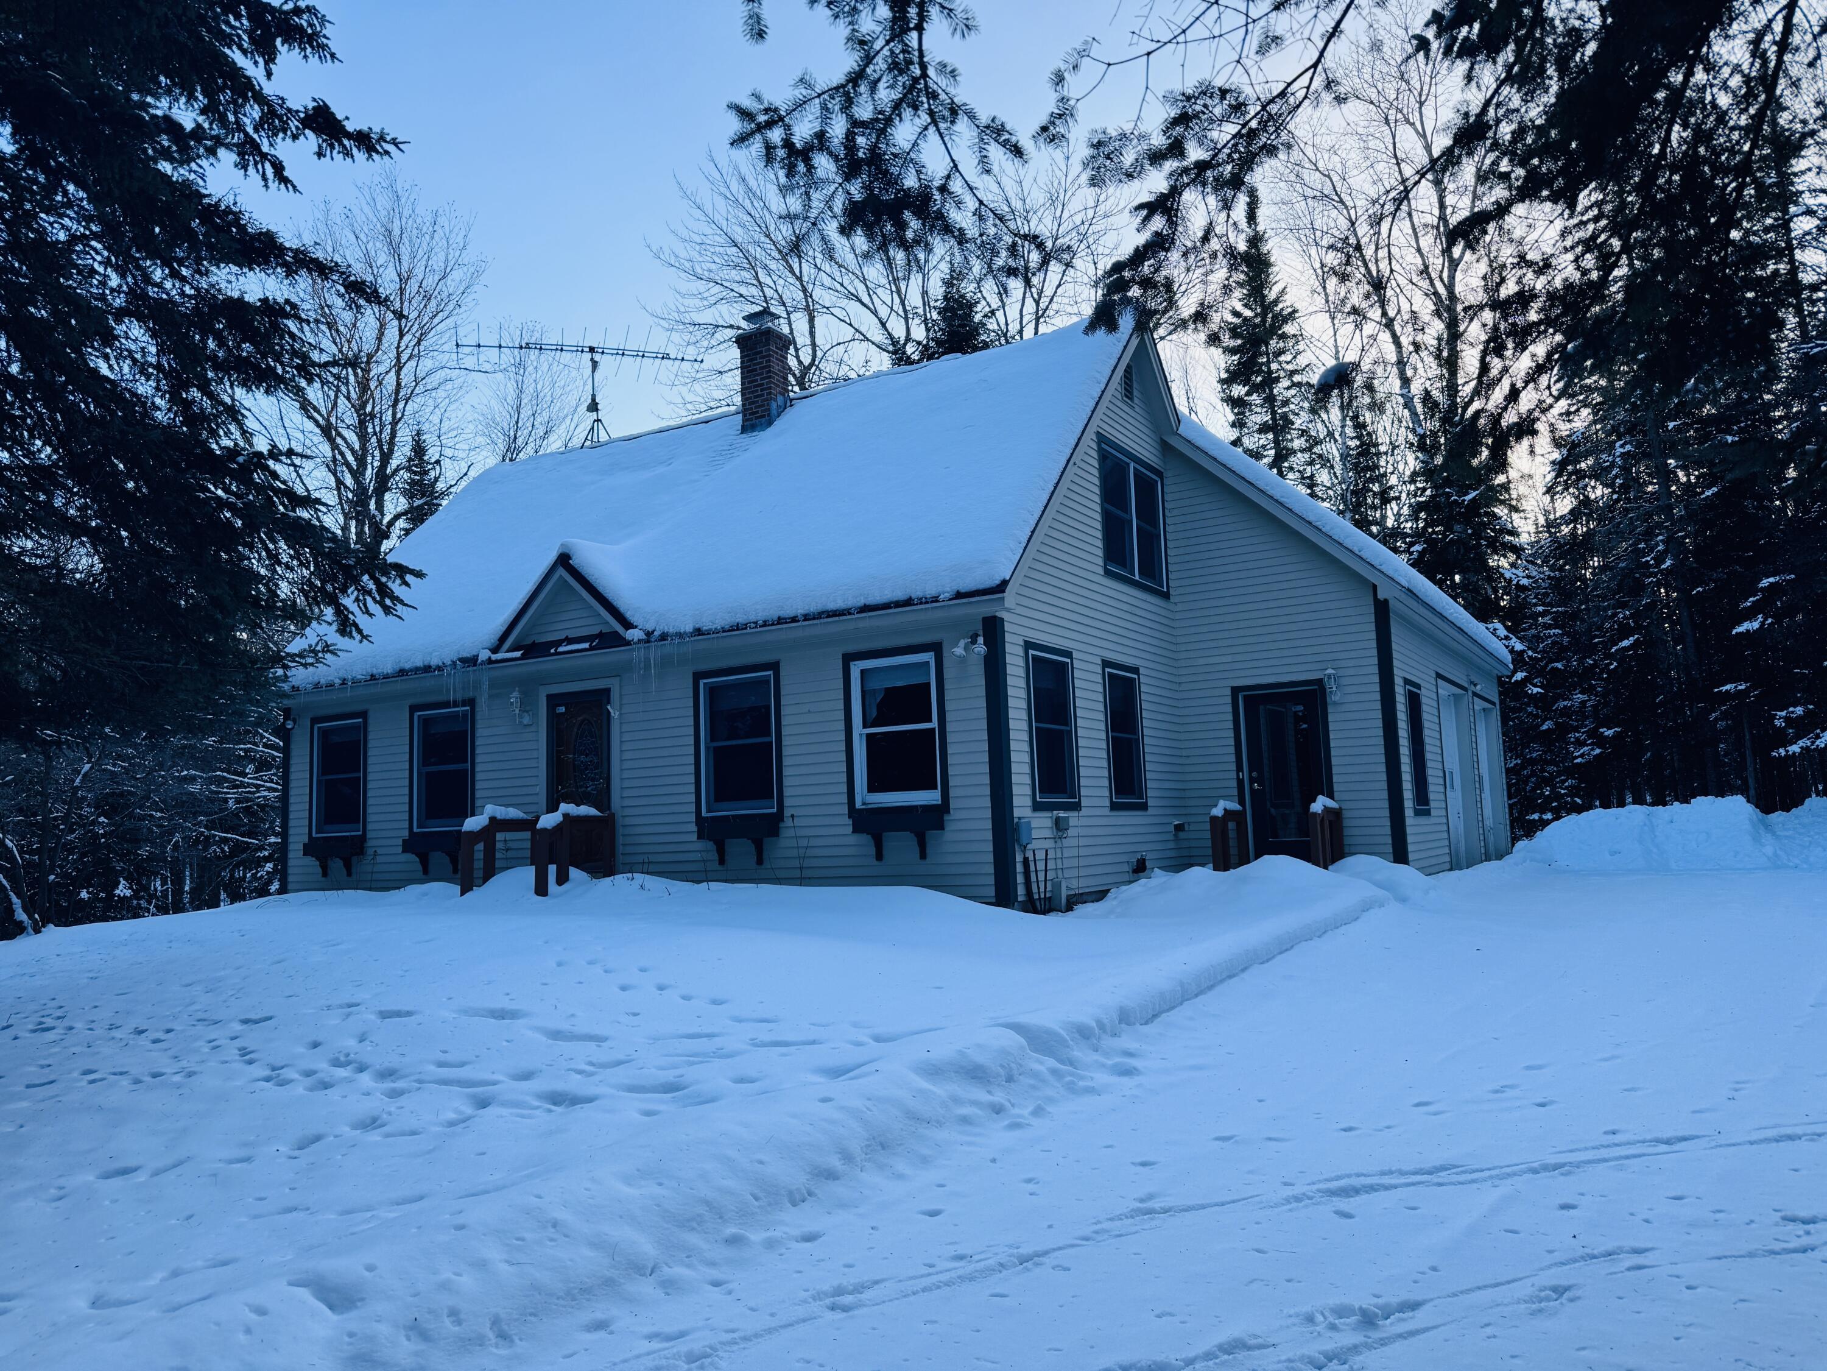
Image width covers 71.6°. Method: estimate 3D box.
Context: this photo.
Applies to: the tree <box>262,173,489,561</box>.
[{"bbox_3d":[-12.628,-3.821,29.561,5.300,17.310,5.300,1,-7,-23],"label":"tree"}]

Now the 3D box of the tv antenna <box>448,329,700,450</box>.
[{"bbox_3d":[-5.288,-4.555,20.283,3.800,1.732,2.450,0,-7,-18],"label":"tv antenna"}]

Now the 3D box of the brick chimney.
[{"bbox_3d":[-2.110,-4.476,17.998,0.600,1.848,0.500,-6,-8,31],"label":"brick chimney"}]

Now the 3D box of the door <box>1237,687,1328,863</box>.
[{"bbox_3d":[4.449,1.098,15.183,0.945,2.080,0.100,-6,-8,31],"label":"door"}]

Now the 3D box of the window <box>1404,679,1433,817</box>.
[{"bbox_3d":[6.275,0.787,15.746,0.100,1.640,1.085,-6,-8,31],"label":"window"}]

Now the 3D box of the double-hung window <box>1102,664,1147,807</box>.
[{"bbox_3d":[2.389,0.583,14.239,0.100,1.630,1.085,-6,-8,31],"label":"double-hung window"}]

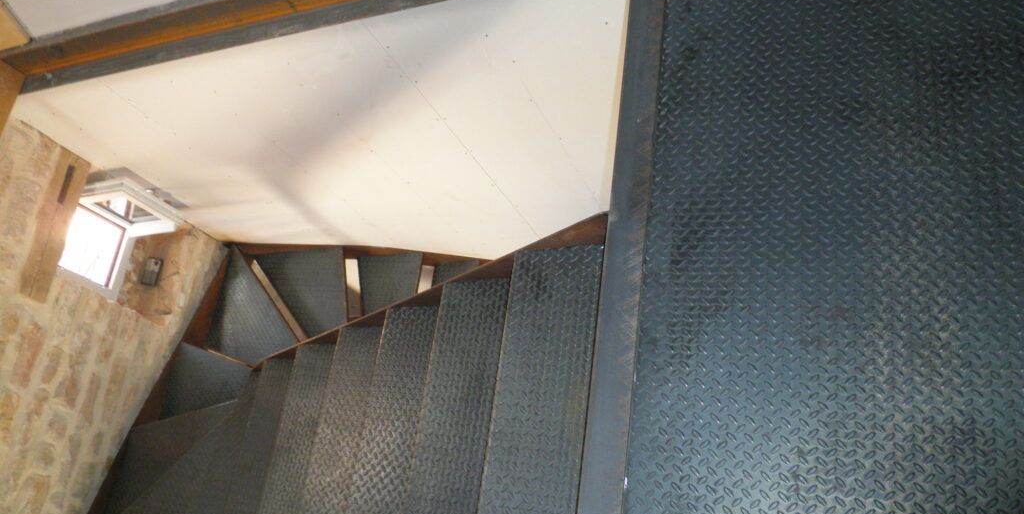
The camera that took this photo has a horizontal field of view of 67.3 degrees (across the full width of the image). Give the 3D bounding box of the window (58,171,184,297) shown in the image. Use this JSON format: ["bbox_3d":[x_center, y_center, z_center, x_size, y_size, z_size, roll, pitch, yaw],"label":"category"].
[{"bbox_3d":[-2.174,-0.085,4.215,0.521,0.541,0.473,-6,63,23],"label":"window"}]

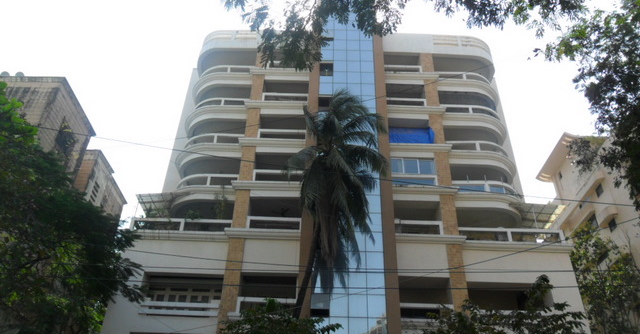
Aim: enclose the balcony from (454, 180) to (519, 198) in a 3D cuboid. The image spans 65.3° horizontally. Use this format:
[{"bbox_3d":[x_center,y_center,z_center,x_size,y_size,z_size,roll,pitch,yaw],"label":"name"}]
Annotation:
[{"bbox_3d":[9.831,1.604,29.397,4.372,0.742,1.291,2,-36,0],"label":"balcony"}]

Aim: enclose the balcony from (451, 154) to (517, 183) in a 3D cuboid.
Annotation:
[{"bbox_3d":[10.185,0.119,30.860,4.778,1.220,2.186,2,-36,0],"label":"balcony"}]

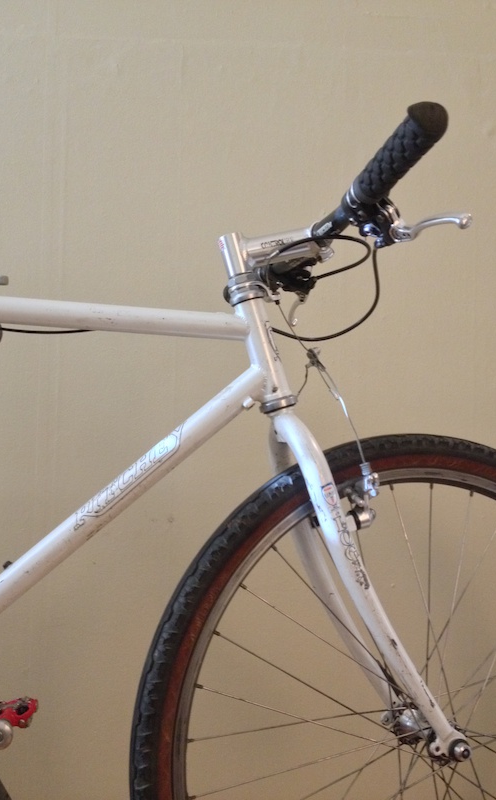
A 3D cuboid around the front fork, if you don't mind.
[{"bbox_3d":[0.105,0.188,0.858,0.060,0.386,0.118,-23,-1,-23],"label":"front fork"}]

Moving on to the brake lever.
[{"bbox_3d":[0.169,-0.162,0.758,0.024,0.016,0.108,46,-18,-22],"label":"brake lever"}]

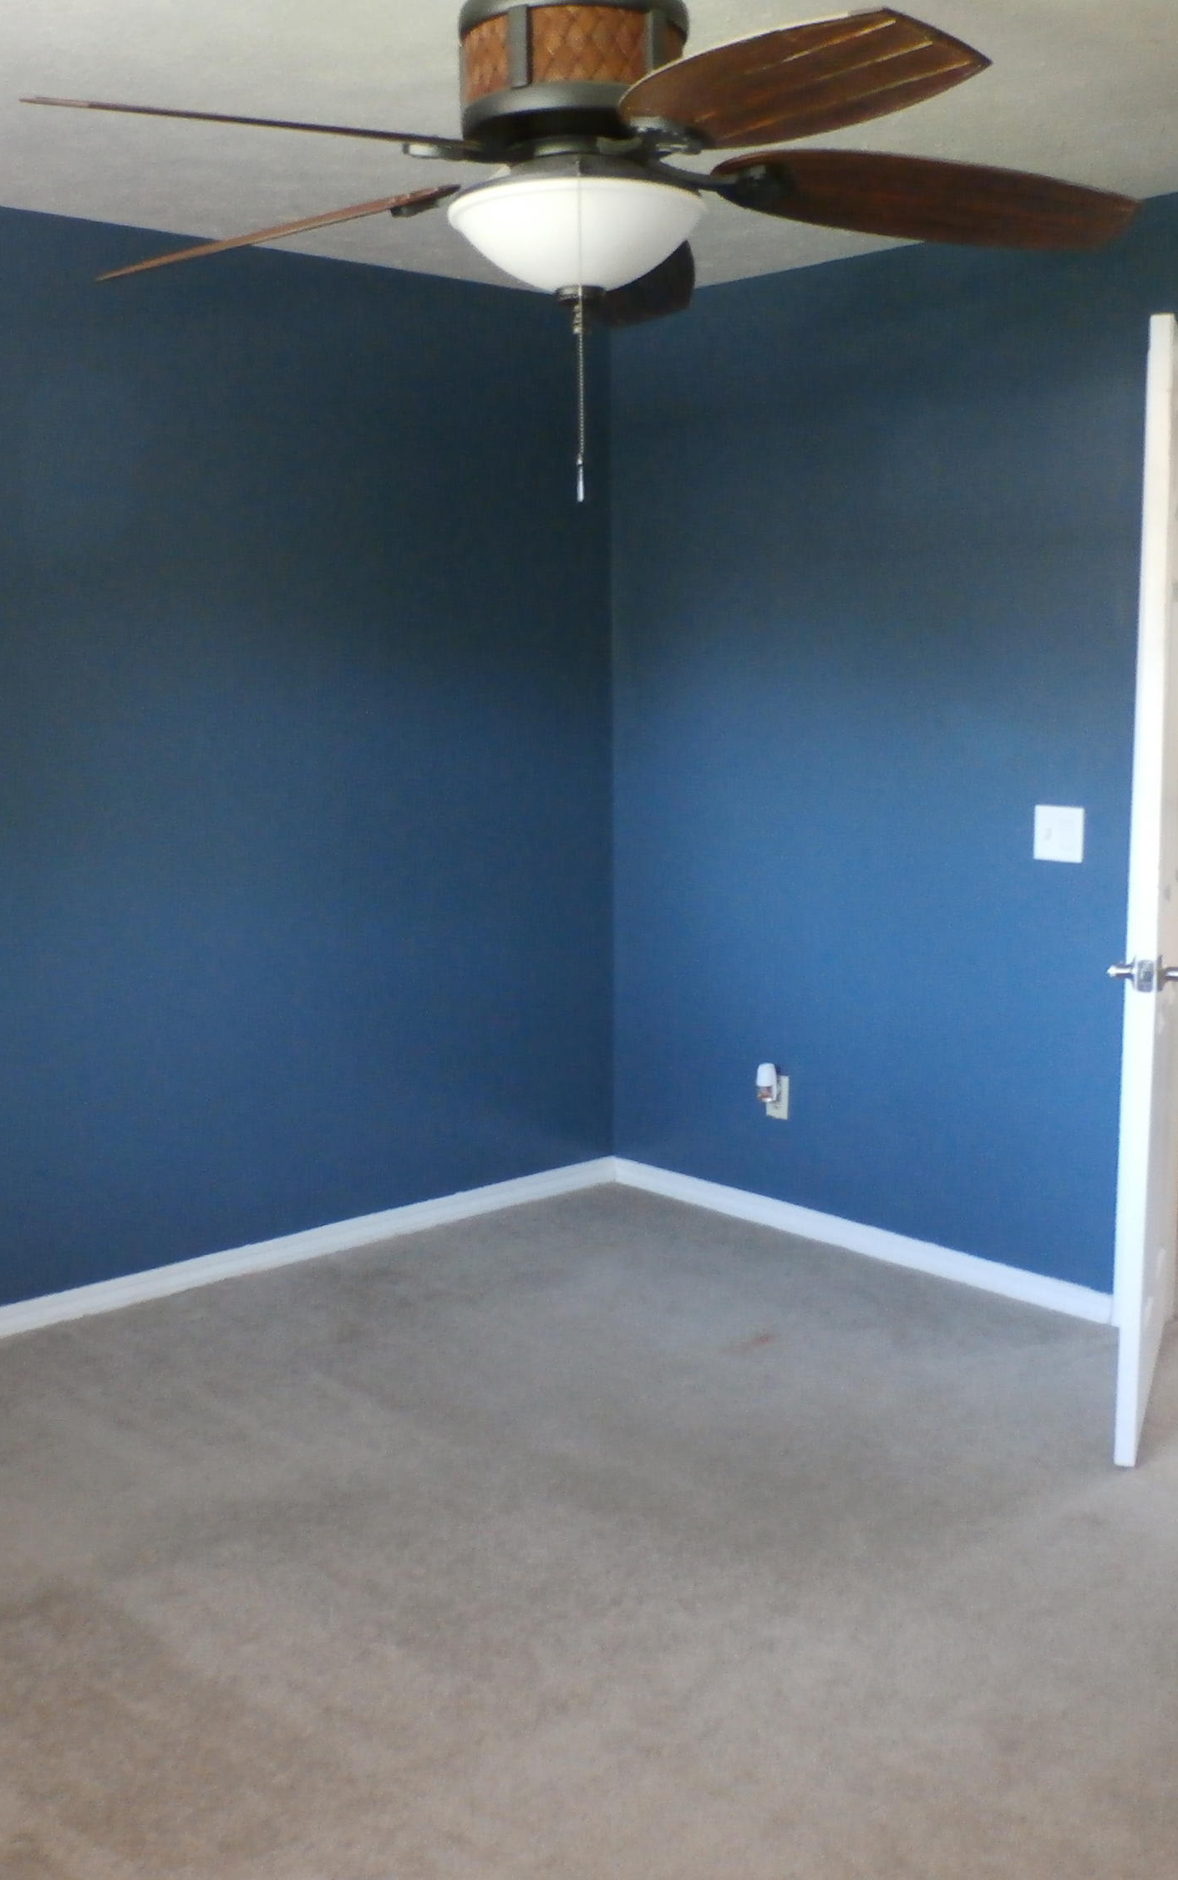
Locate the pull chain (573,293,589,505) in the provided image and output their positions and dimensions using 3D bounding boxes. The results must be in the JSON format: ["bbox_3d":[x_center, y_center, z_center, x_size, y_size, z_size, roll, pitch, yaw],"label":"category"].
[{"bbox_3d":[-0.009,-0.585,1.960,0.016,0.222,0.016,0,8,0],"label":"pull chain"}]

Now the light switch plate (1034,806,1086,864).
[{"bbox_3d":[1.032,-0.232,3.982,0.009,0.118,0.118,-8,12,-43],"label":"light switch plate"}]

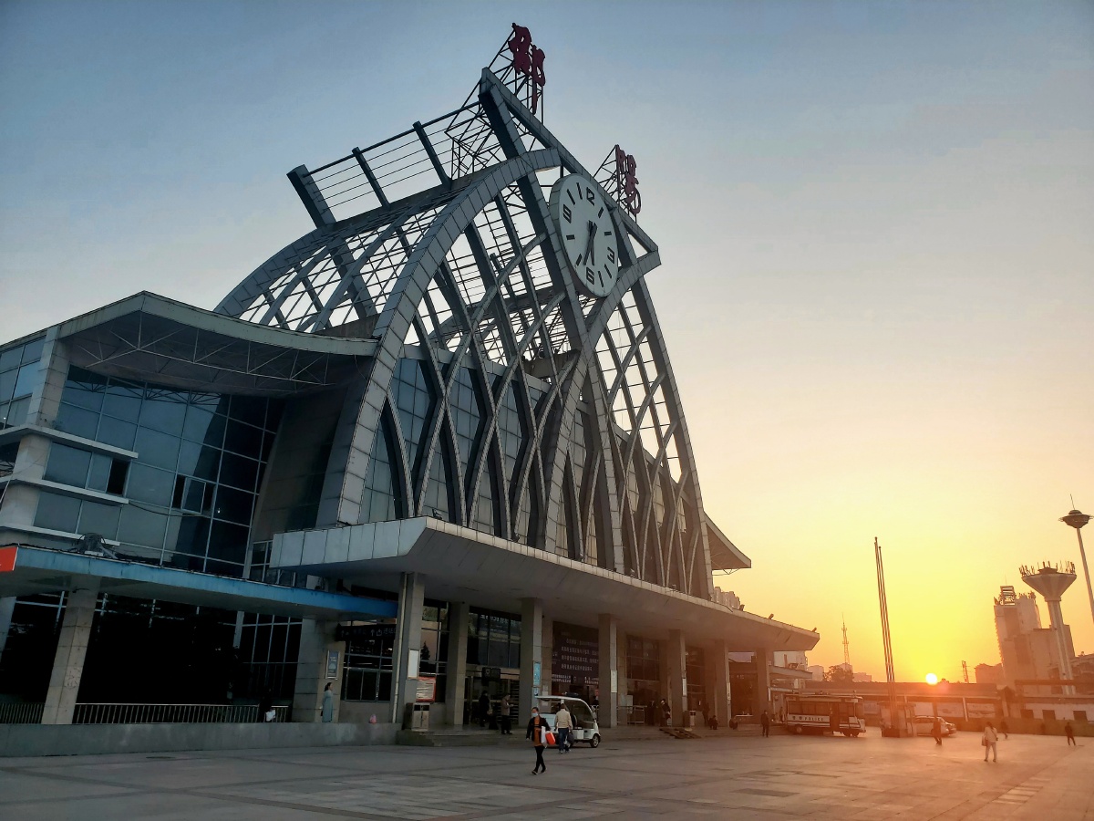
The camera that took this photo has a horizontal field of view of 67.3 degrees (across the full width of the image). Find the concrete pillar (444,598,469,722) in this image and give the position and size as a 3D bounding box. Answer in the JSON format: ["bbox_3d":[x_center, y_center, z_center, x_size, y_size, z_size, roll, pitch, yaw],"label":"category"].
[{"bbox_3d":[-5.279,14.764,48.017,0.750,6.750,0.820,-11,-23,30],"label":"concrete pillar"}]

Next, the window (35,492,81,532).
[{"bbox_3d":[-20.096,4.202,33.837,0.120,1.450,1.760,-11,-23,32],"label":"window"}]

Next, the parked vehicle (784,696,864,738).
[{"bbox_3d":[21.452,23.718,63.665,5.550,2.750,1.950,-11,-23,30],"label":"parked vehicle"}]

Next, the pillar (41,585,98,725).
[{"bbox_3d":[-14.524,7.511,25.058,0.740,4.030,0.530,-11,-23,30],"label":"pillar"}]

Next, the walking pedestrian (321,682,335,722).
[{"bbox_3d":[-8.805,11.860,33.164,0.420,1.620,0.450,8,-21,-19],"label":"walking pedestrian"}]

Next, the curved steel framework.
[{"bbox_3d":[-5.860,-1.524,67.960,22.500,35.600,46.000,-11,-23,32],"label":"curved steel framework"}]

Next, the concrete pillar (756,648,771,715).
[{"bbox_3d":[18.672,23.699,70.663,0.800,6.330,0.800,-11,-23,32],"label":"concrete pillar"}]

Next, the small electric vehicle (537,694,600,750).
[{"bbox_3d":[1.006,13.828,36.547,1.380,2.050,2.800,-13,-25,35],"label":"small electric vehicle"}]

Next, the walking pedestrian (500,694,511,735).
[{"bbox_3d":[-1.855,13.859,37.505,0.450,1.680,0.450,3,-20,-4],"label":"walking pedestrian"}]

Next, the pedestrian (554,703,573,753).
[{"bbox_3d":[0.648,12.577,32.605,0.600,1.750,0.420,1,-20,2],"label":"pedestrian"}]

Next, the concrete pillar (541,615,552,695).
[{"bbox_3d":[-0.255,16.364,51.680,0.780,6.330,0.780,-11,-23,32],"label":"concrete pillar"}]

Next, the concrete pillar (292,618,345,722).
[{"bbox_3d":[-9.311,10.725,33.722,1.270,4.150,1.330,-11,-23,30],"label":"concrete pillar"}]

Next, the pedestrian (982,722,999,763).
[{"bbox_3d":[18.770,14.000,34.864,0.520,1.560,0.400,-3,-20,11],"label":"pedestrian"}]

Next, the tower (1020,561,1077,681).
[{"bbox_3d":[97.157,43.850,155.169,10.900,30.800,10.900,1,-20,0],"label":"tower"}]

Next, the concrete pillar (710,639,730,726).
[{"bbox_3d":[13.622,20.974,63.472,0.800,6.330,0.800,-11,-23,32],"label":"concrete pillar"}]

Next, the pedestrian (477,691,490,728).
[{"bbox_3d":[-3.236,15.438,42.482,0.420,1.670,0.500,-4,-20,14],"label":"pedestrian"}]

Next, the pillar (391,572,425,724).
[{"bbox_3d":[-6.032,10.372,35.490,0.780,6.330,0.800,-11,-23,32],"label":"pillar"}]

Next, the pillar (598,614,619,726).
[{"bbox_3d":[3.630,15.584,49.247,0.800,6.330,0.800,-11,-23,32],"label":"pillar"}]

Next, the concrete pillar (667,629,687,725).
[{"bbox_3d":[9.979,20.223,62.190,0.920,6.930,0.740,-11,-23,30],"label":"concrete pillar"}]

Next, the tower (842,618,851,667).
[{"bbox_3d":[133.669,112.604,367.116,3.600,42.098,3.600,-11,-23,30],"label":"tower"}]

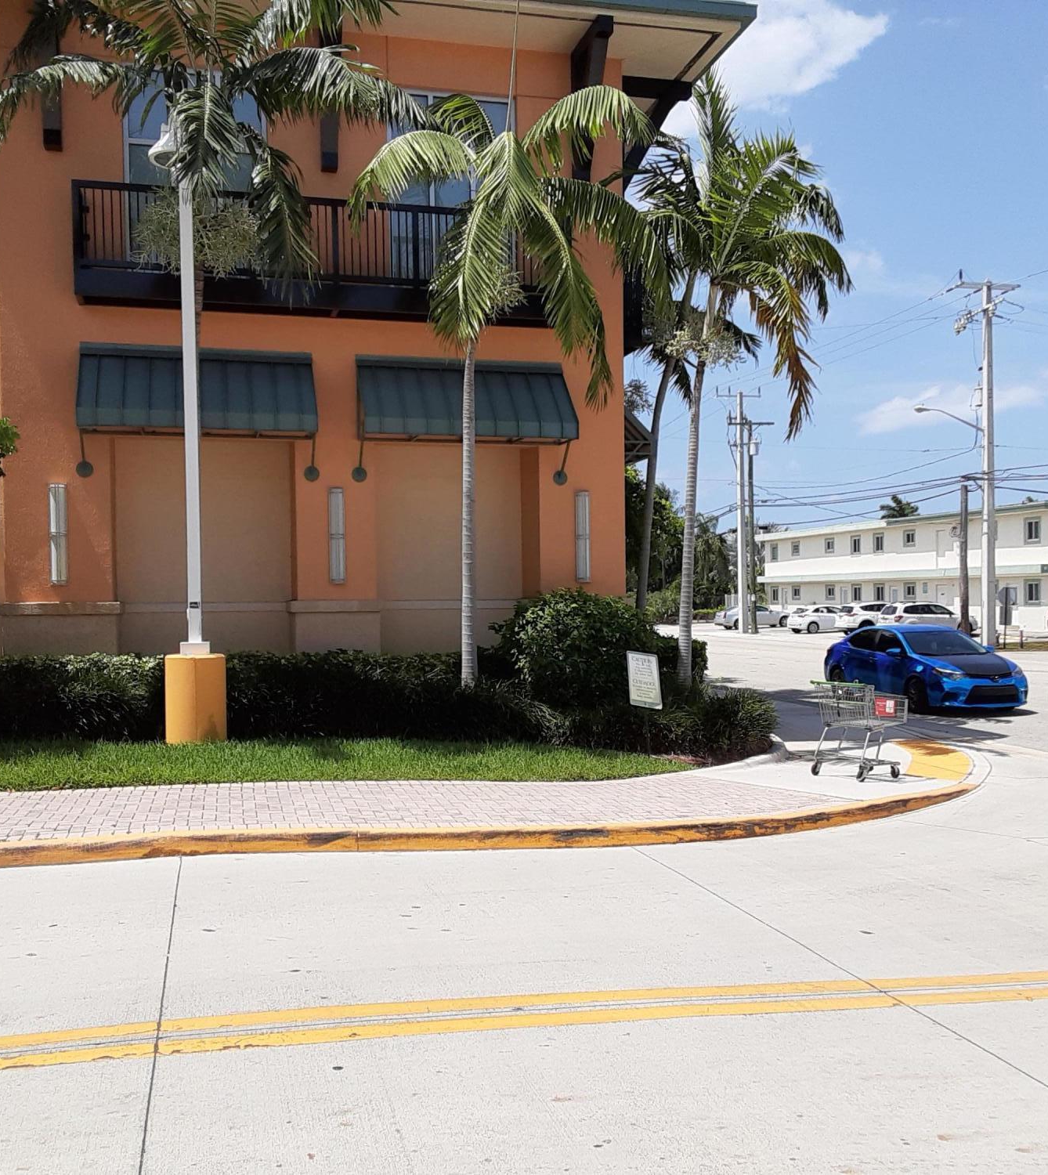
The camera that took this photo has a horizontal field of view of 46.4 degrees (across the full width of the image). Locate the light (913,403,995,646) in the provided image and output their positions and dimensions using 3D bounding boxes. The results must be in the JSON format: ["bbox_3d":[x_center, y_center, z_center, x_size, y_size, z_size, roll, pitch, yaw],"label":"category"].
[{"bbox_3d":[16.070,-2.250,45.450,3.000,9.000,0.500,-1,-1,-12],"label":"light"}]

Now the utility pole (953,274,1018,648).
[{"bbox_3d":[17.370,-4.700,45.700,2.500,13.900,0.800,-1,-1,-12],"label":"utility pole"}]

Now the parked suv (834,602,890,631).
[{"bbox_3d":[18.896,1.583,64.500,4.600,1.690,1.840,0,-1,-16],"label":"parked suv"}]

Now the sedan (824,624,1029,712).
[{"bbox_3d":[7.060,1.365,21.767,1.780,1.460,4.640,-1,-1,-11],"label":"sedan"}]

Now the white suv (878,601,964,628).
[{"bbox_3d":[20.328,1.497,61.500,4.600,1.720,1.800,0,-1,-16],"label":"white suv"}]

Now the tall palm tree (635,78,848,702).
[{"bbox_3d":[2.951,-2.569,16.600,2.950,8.750,3.000,0,-1,0],"label":"tall palm tree"}]

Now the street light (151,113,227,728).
[{"bbox_3d":[-3.753,-1.756,13.700,0.830,7.000,0.670,0,-1,-6],"label":"street light"}]

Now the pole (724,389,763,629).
[{"bbox_3d":[12.550,-4.430,70.200,2.400,14.000,0.600,-1,-1,-12],"label":"pole"}]

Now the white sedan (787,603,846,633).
[{"bbox_3d":[16.750,1.740,66.400,4.550,1.450,1.780,0,-1,-19],"label":"white sedan"}]

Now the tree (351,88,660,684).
[{"bbox_3d":[-0.250,-2.500,17.300,4.300,8.900,4.200,-1,-1,0],"label":"tree"}]

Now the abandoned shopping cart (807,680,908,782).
[{"bbox_3d":[3.391,1.444,12.400,0.900,0.980,0.570,0,-1,-37],"label":"abandoned shopping cart"}]

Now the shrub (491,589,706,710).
[{"bbox_3d":[0.971,0.852,15.900,2.750,1.650,2.100,-1,-1,14],"label":"shrub"}]

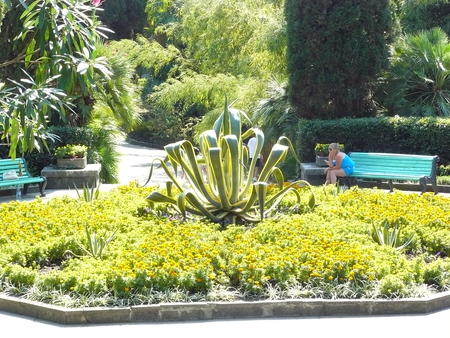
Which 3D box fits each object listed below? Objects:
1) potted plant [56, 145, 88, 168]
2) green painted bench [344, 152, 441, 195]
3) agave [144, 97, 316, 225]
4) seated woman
[{"bbox_3d":[-3.758,-0.308,30.892,0.800,0.570,0.650,0,5,-4],"label":"potted plant"},{"bbox_3d":[3.838,0.123,29.239,2.200,0.870,0.700,4,6,36],"label":"green painted bench"},{"bbox_3d":[0.091,-0.213,20.766,2.720,1.950,2.550,0,5,0],"label":"agave"},{"bbox_3d":[2.700,-0.037,29.618,0.660,1.120,0.450,-2,6,-22],"label":"seated woman"}]

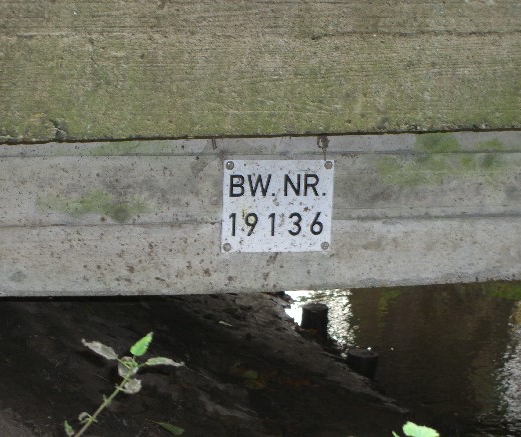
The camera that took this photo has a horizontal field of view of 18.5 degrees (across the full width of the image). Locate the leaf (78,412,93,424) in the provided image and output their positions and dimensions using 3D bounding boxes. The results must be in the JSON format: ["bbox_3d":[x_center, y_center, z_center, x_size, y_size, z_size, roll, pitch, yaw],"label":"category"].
[{"bbox_3d":[-0.265,0.303,2.420,0.024,0.017,0.020,1,9,0],"label":"leaf"}]

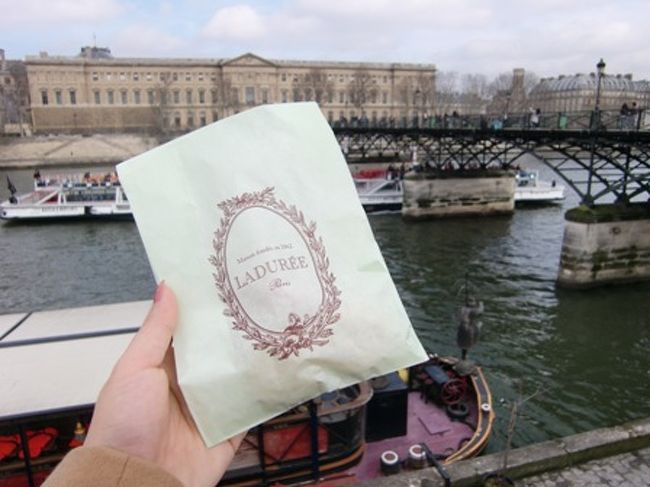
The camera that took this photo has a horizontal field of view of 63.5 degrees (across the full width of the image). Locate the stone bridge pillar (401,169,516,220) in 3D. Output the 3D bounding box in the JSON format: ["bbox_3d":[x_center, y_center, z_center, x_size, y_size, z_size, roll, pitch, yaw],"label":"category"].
[{"bbox_3d":[13.498,-4.904,52.189,12.300,4.151,2.973,-4,13,-14],"label":"stone bridge pillar"}]

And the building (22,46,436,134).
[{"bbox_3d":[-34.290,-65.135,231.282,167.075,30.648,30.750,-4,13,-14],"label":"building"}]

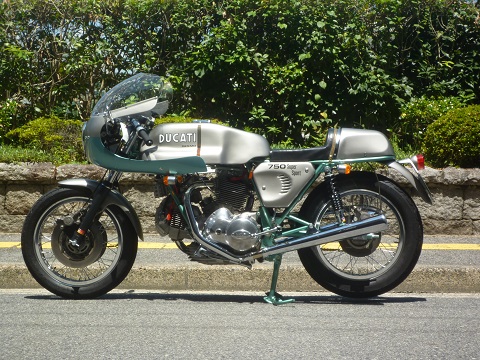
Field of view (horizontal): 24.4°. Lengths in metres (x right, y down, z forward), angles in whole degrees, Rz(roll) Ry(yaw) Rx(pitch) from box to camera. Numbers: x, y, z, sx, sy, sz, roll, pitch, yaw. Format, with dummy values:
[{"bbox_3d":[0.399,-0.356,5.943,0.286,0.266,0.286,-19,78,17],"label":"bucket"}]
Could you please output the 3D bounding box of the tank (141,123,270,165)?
[{"bbox_3d":[-0.181,-0.196,5.954,0.682,0.217,0.310,0,2,5],"label":"tank"}]

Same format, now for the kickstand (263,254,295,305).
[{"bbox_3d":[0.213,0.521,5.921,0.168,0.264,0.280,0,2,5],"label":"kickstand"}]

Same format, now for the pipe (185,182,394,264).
[{"bbox_3d":[0.235,0.223,5.760,1.059,0.399,0.190,0,2,5],"label":"pipe"}]

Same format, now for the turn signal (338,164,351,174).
[{"bbox_3d":[0.540,-0.053,5.703,0.067,0.053,0.065,0,2,5],"label":"turn signal"}]

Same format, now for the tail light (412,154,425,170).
[{"bbox_3d":[0.942,-0.092,5.864,0.071,0.085,0.085,0,2,5],"label":"tail light"}]

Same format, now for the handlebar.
[{"bbox_3d":[-0.510,-0.247,5.759,0.130,0.145,0.230,0,2,5],"label":"handlebar"}]

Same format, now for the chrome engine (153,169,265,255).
[{"bbox_3d":[-0.160,0.164,5.962,0.561,0.475,0.380,0,2,5],"label":"chrome engine"}]

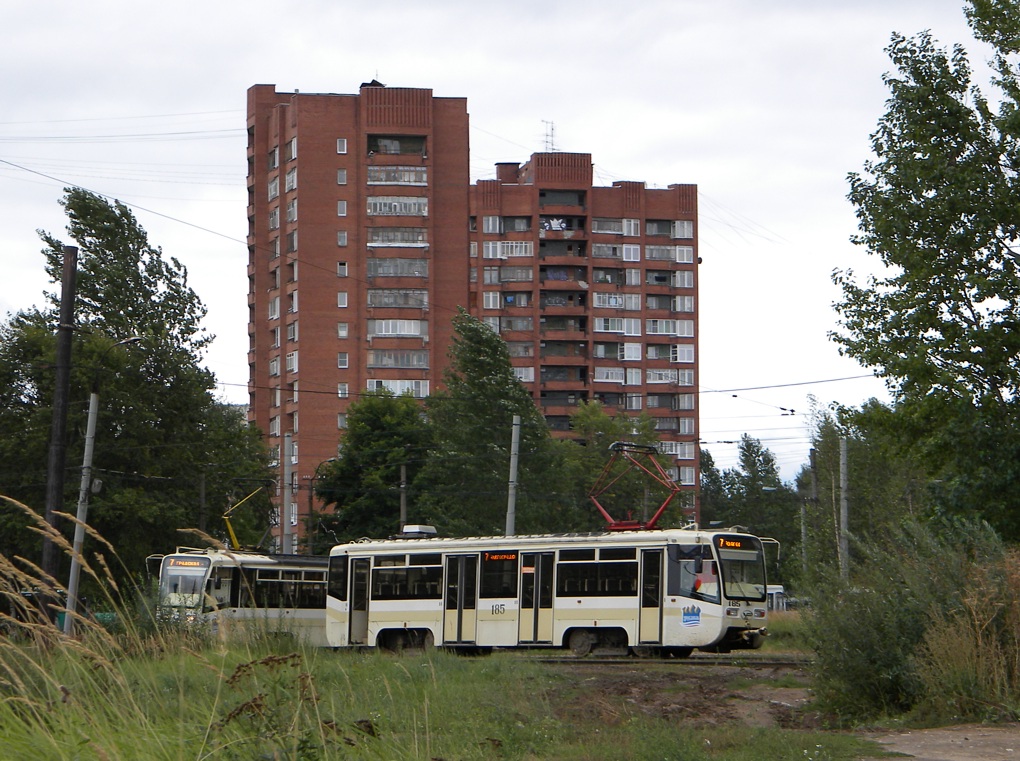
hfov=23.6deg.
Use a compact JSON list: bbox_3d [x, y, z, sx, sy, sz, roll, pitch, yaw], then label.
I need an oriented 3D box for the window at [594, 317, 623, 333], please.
[{"bbox_3d":[11.213,-6.198,275.103,3.490,1.698,0.250,1,-4,-12],"label":"window"}]

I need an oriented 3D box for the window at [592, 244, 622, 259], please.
[{"bbox_3d":[10.838,-14.340,271.359,3.290,1.493,0.200,1,-6,-11],"label":"window"}]

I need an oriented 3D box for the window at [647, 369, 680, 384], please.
[{"bbox_3d":[17.270,-0.396,275.987,3.811,1.701,0.250,1,-4,-12],"label":"window"}]

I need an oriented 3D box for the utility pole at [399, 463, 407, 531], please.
[{"bbox_3d":[-4.922,8.107,112.451,0.250,8.630,0.250,0,-6,0],"label":"utility pole"}]

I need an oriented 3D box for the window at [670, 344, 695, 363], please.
[{"bbox_3d":[19.287,-3.019,272.941,2.624,1.954,0.200,1,-6,-11],"label":"window"}]

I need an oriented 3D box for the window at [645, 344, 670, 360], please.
[{"bbox_3d":[16.881,-3.167,276.107,2.873,1.816,0.250,1,-4,-12],"label":"window"}]

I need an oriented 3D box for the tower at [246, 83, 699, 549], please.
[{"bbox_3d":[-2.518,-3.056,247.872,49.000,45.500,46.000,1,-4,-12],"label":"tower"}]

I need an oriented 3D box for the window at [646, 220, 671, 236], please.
[{"bbox_3d":[16.573,-16.964,272.434,2.619,1.725,0.200,1,-6,-11],"label":"window"}]

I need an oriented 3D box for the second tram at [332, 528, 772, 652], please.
[{"bbox_3d":[0.928,6.537,73.542,14.800,3.550,2.500,-5,-7,36],"label":"second tram"}]

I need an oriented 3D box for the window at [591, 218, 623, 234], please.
[{"bbox_3d":[11.048,-17.388,275.893,3.675,1.788,0.250,1,-4,-12],"label":"window"}]

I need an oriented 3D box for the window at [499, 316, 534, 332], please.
[{"bbox_3d":[0.717,-6.181,269.439,3.491,1.706,0.200,1,-6,-11],"label":"window"}]

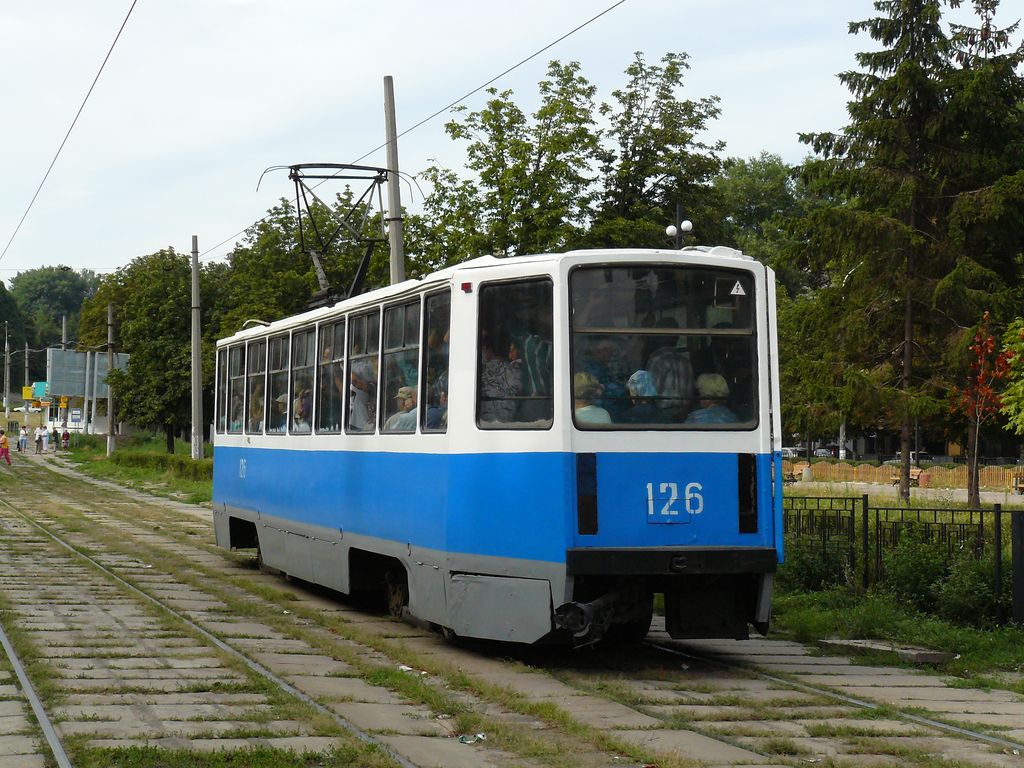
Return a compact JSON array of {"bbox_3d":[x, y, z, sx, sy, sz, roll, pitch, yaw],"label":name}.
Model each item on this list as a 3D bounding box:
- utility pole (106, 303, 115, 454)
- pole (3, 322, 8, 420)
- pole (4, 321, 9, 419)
[{"bbox_3d":[-22.863,-0.256,118.000,0.420,8.800,0.420,0,-2,-11],"label":"utility pole"},{"bbox_3d":[-55.036,-1.467,225.000,0.400,10.500,0.400,0,-1,0],"label":"pole"},{"bbox_3d":[-55.604,-1.542,228.000,0.400,10.600,0.400,0,-2,-14],"label":"pole"}]

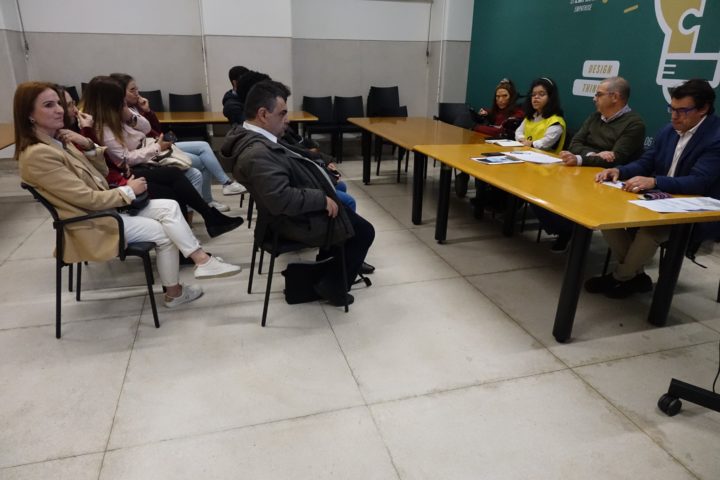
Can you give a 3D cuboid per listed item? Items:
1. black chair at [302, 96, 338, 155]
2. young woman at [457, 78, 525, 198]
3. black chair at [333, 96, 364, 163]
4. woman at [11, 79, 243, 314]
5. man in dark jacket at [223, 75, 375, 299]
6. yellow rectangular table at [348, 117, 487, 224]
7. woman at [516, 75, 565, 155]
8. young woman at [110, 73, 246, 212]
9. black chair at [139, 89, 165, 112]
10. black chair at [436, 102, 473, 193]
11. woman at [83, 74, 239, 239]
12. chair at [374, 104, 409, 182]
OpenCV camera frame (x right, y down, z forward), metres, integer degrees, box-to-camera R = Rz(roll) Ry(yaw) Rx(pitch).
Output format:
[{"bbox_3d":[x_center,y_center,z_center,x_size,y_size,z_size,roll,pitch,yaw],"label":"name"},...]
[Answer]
[{"bbox_3d":[-0.547,-1.525,6.713,0.460,0.830,0.550,-5,21,-15],"label":"black chair"},{"bbox_3d":[1.359,-1.044,4.998,0.760,1.210,0.520,-8,22,-23],"label":"young woman"},{"bbox_3d":[-0.099,-1.564,6.836,0.460,0.830,0.550,-5,21,-15],"label":"black chair"},{"bbox_3d":[-1.154,-0.186,2.532,0.960,1.230,0.560,-5,21,-15],"label":"woman"},{"bbox_3d":[-0.293,-0.210,2.611,0.850,1.250,0.620,-7,22,-21],"label":"man in dark jacket"},{"bbox_3d":[0.621,-0.759,4.883,1.020,0.730,2.000,-5,21,-15],"label":"yellow rectangular table"},{"bbox_3d":[1.405,-0.687,4.003,0.700,1.240,0.480,-11,24,-29],"label":"woman"},{"bbox_3d":[-1.541,-0.778,4.112,1.020,1.240,0.500,-5,21,-15],"label":"young woman"},{"bbox_3d":[-2.954,-1.567,6.617,0.460,0.910,0.540,-5,21,-15],"label":"black chair"},{"bbox_3d":[1.325,-1.320,6.270,0.480,0.820,0.550,-4,21,-13],"label":"black chair"},{"bbox_3d":[-1.430,-0.561,3.542,1.030,1.240,0.500,-5,21,-15],"label":"woman"},{"bbox_3d":[0.528,-1.165,5.823,0.460,0.820,0.540,-11,24,-28],"label":"chair"}]

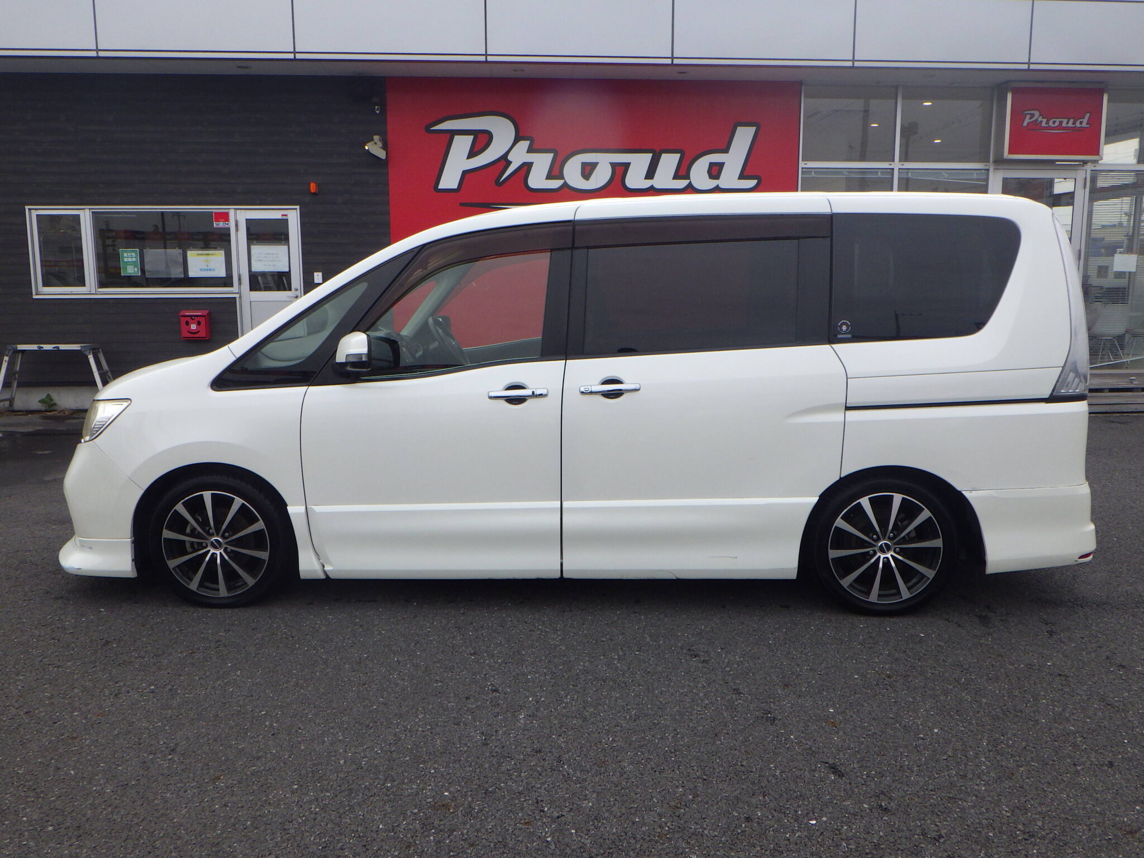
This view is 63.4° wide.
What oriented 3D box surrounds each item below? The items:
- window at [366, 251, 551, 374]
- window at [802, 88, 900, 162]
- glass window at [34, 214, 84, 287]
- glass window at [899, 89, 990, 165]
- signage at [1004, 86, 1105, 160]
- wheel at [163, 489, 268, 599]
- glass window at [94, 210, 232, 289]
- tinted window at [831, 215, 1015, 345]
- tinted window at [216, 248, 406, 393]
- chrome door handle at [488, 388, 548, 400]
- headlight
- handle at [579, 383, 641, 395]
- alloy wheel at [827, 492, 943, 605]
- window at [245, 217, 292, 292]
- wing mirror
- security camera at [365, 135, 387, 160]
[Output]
[{"bbox_3d":[-0.486,-0.479,3.873,0.810,0.530,0.100,0,9,2],"label":"window"},{"bbox_3d":[3.313,-3.644,11.065,1.138,0.875,0.060,-1,9,-4],"label":"window"},{"bbox_3d":[-5.914,-2.060,10.707,0.506,0.848,0.060,-1,9,-4],"label":"glass window"},{"bbox_3d":[4.574,-3.715,11.313,1.154,0.890,0.060,-1,9,-4],"label":"glass window"},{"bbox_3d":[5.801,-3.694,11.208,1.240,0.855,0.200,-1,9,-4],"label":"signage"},{"bbox_3d":[-1.543,0.487,4.104,0.472,0.472,0.180,0,9,3],"label":"wheel"},{"bbox_3d":[-4.758,-2.087,10.783,1.550,0.887,0.060,-1,9,-4],"label":"glass window"},{"bbox_3d":[1.459,-0.622,3.811,0.765,0.535,0.070,0,-3,2],"label":"tinted window"},{"bbox_3d":[-1.107,-0.462,3.954,0.845,0.585,0.090,1,-4,10],"label":"tinted window"},{"bbox_3d":[-0.223,-0.147,3.848,0.252,0.042,0.052,-3,8,3],"label":"chrome door handle"},{"bbox_3d":[-2.082,-0.052,4.170,0.360,0.200,0.380,0,9,2],"label":"headlight"},{"bbox_3d":[0.157,-0.165,3.827,0.252,0.042,0.052,-3,9,3],"label":"handle"},{"bbox_3d":[1.323,0.493,3.970,0.478,0.478,0.180,0,9,2],"label":"alloy wheel"},{"bbox_3d":[-3.544,-2.041,10.809,0.496,0.848,0.060,-1,9,-4],"label":"window"},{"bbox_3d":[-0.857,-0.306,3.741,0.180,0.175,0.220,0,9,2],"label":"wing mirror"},{"bbox_3d":[-2.236,-3.203,10.546,0.150,0.270,0.250,8,12,44],"label":"security camera"}]

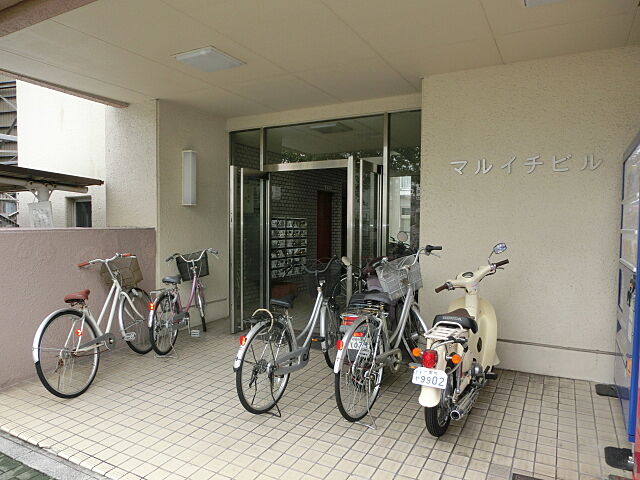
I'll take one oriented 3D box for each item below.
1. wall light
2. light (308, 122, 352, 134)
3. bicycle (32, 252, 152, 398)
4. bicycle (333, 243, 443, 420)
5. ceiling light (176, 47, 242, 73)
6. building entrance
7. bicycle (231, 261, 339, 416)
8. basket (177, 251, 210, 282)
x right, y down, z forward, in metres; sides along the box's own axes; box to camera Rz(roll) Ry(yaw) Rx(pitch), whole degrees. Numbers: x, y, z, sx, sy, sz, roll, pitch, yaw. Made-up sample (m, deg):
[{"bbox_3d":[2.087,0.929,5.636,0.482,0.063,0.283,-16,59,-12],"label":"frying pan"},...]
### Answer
[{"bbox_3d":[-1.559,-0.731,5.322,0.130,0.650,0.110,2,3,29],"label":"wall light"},{"bbox_3d":[0.138,-1.461,5.843,0.440,0.060,0.440,2,3,29],"label":"light"},{"bbox_3d":[-2.006,0.709,4.183,0.570,1.060,1.800,-7,1,8],"label":"bicycle"},{"bbox_3d":[0.605,0.679,3.625,0.600,1.100,1.840,0,2,34],"label":"bicycle"},{"bbox_3d":[-0.930,-1.511,3.775,0.420,0.050,0.420,2,3,29],"label":"ceiling light"},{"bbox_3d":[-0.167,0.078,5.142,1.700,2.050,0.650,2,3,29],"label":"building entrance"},{"bbox_3d":[-0.122,0.707,3.759,0.560,1.050,1.780,-2,1,31],"label":"bicycle"},{"bbox_3d":[-1.508,0.309,5.270,0.340,0.260,0.260,-7,2,5],"label":"basket"}]

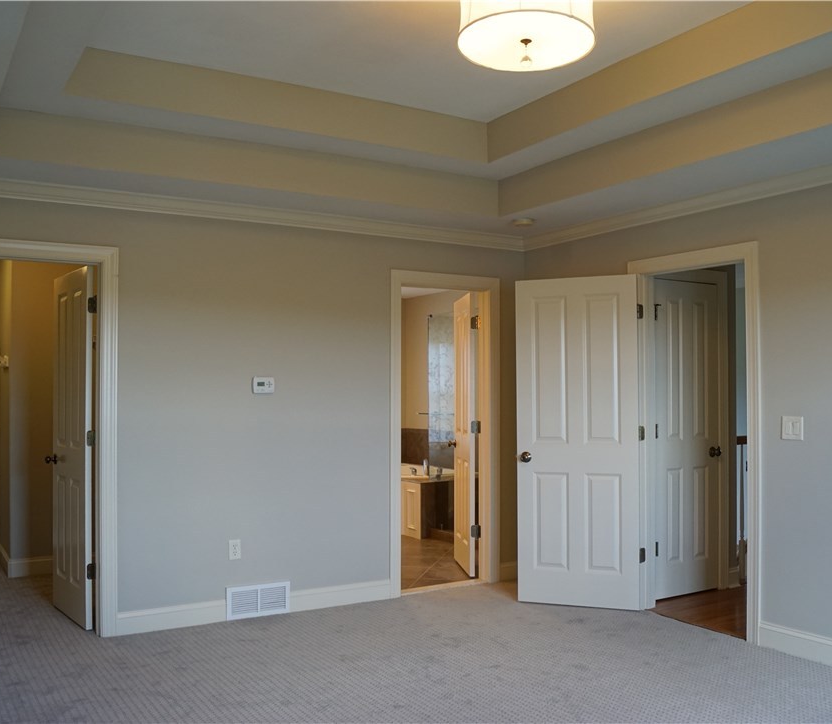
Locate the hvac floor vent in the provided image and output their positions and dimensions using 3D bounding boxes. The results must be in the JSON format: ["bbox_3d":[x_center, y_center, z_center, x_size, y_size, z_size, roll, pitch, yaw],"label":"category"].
[{"bbox_3d":[-0.933,1.414,4.834,0.385,0.190,0.028,1,-2,-28],"label":"hvac floor vent"}]

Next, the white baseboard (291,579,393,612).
[{"bbox_3d":[-0.464,1.460,5.094,0.678,0.120,0.018,1,-2,-28],"label":"white baseboard"}]

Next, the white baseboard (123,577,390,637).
[{"bbox_3d":[-0.903,1.452,4.856,1.676,0.120,0.018,1,-2,-28],"label":"white baseboard"}]

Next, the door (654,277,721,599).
[{"bbox_3d":[1.762,0.491,5.331,0.612,2.032,0.040,1,-2,-32],"label":"door"}]

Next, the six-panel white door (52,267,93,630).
[{"bbox_3d":[-2.027,0.489,4.836,0.040,2.032,0.693,2,-3,-38],"label":"six-panel white door"}]

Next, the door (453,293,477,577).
[{"bbox_3d":[0.365,0.531,6.178,0.040,2.032,0.675,0,-2,-7],"label":"door"}]

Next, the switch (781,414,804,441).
[{"bbox_3d":[1.931,0.341,4.168,0.012,0.119,0.117,1,-2,-33],"label":"switch"}]

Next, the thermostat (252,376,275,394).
[{"bbox_3d":[-0.915,0.140,4.887,0.124,0.097,0.030,1,-2,-28],"label":"thermostat"}]

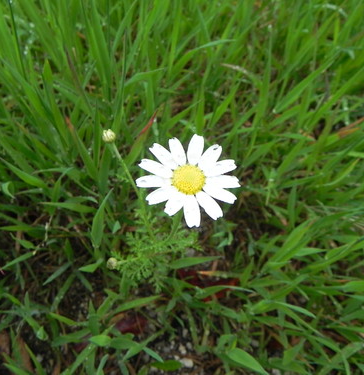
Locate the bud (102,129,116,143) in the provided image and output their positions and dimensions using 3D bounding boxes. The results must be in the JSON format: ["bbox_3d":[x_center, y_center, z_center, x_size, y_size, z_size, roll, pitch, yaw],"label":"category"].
[{"bbox_3d":[-0.032,-0.023,0.165,0.006,0.006,0.006,-9,50,11],"label":"bud"}]

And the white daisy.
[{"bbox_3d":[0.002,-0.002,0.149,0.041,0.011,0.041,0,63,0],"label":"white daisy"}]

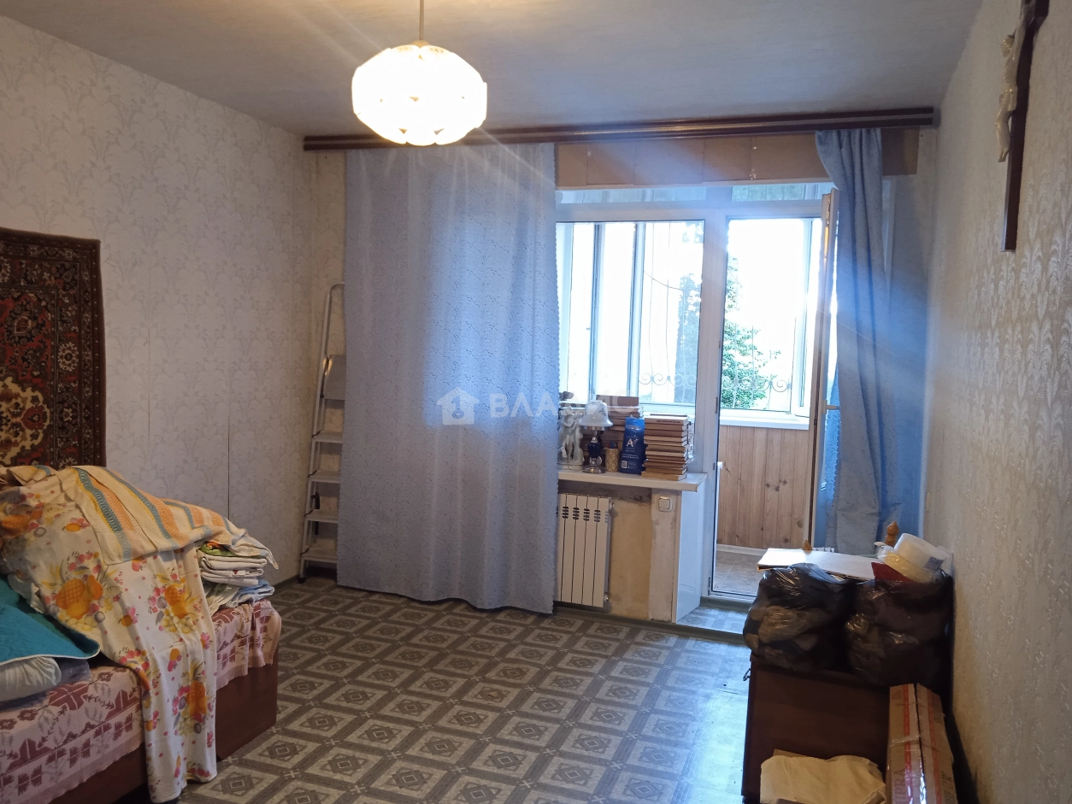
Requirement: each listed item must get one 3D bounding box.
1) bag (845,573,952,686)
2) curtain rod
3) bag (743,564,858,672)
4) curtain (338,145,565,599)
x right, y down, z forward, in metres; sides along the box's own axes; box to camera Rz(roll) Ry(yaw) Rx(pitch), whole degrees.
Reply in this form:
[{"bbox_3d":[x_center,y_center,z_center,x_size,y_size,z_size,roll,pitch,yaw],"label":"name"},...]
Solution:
[{"bbox_3d":[1.136,0.694,2.756,0.307,0.297,0.325,4,5,19],"label":"bag"},{"bbox_3d":[0.235,-1.338,4.322,3.180,0.075,0.095,4,5,19],"label":"curtain rod"},{"bbox_3d":[0.865,0.679,2.849,0.328,0.292,0.325,4,5,19],"label":"bag"},{"bbox_3d":[-0.483,-0.129,4.686,1.293,2.419,0.127,4,5,19],"label":"curtain"}]

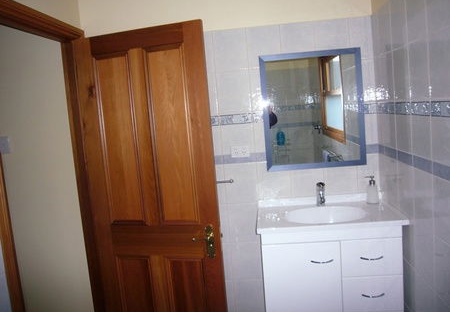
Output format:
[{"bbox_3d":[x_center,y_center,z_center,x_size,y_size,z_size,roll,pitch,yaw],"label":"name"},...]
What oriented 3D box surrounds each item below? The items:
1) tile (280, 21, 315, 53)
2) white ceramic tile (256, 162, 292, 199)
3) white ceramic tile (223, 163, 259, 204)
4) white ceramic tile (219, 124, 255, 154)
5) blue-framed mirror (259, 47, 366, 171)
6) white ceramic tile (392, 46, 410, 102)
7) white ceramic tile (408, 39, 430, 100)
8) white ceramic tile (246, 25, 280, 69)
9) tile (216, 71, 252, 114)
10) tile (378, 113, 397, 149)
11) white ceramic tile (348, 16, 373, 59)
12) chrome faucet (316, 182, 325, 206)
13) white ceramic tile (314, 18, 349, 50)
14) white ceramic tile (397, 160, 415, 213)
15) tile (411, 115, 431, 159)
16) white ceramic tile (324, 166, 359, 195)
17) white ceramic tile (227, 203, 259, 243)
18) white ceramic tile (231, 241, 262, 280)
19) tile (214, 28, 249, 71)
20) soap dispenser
[{"bbox_3d":[0.422,-0.650,2.106,0.200,0.245,0.010,-4,7,6],"label":"tile"},{"bbox_3d":[0.302,0.153,2.224,0.200,0.250,0.010,-4,7,6],"label":"white ceramic tile"},{"bbox_3d":[0.101,0.170,2.264,0.200,0.252,0.010,-4,7,6],"label":"white ceramic tile"},{"bbox_3d":[0.081,-0.105,2.265,0.201,0.184,0.010,-5,7,6],"label":"white ceramic tile"},{"bbox_3d":[0.526,-0.266,2.157,0.585,0.689,0.025,-4,7,6],"label":"blue-framed mirror"},{"bbox_3d":[0.824,-0.380,1.695,0.010,0.250,0.200,-4,7,6],"label":"white ceramic tile"},{"bbox_3d":[0.802,-0.353,1.500,0.010,0.250,0.200,-4,7,6],"label":"white ceramic tile"},{"bbox_3d":[0.232,-0.653,2.176,0.201,0.250,0.010,-5,7,6],"label":"white ceramic tile"},{"bbox_3d":[0.054,-0.388,2.229,0.201,0.250,0.010,-5,7,6],"label":"tile"},{"bbox_3d":[0.881,-0.142,2.009,0.010,0.185,0.285,-4,7,6],"label":"tile"},{"bbox_3d":[0.788,-0.678,2.084,0.129,0.242,0.010,-4,7,6],"label":"white ceramic tile"},{"bbox_3d":[0.560,0.226,2.104,0.048,0.140,0.115,-4,7,6],"label":"chrome faucet"},{"bbox_3d":[0.615,-0.663,2.087,0.200,0.245,0.010,-4,7,6],"label":"white ceramic tile"},{"bbox_3d":[0.894,0.159,1.809,0.010,0.250,0.200,-5,7,6],"label":"white ceramic tile"},{"bbox_3d":[0.849,-0.084,1.576,0.010,0.184,0.200,-5,7,6],"label":"tile"},{"bbox_3d":[0.697,0.132,2.203,0.200,0.237,0.010,-4,7,6],"label":"white ceramic tile"},{"bbox_3d":[0.124,0.419,2.296,0.200,0.252,0.010,-4,7,6],"label":"white ceramic tile"},{"bbox_3d":[0.148,0.660,2.310,0.200,0.250,0.010,-4,7,6],"label":"white ceramic tile"},{"bbox_3d":[0.031,-0.623,2.147,0.200,0.250,0.010,-4,7,6],"label":"tile"},{"bbox_3d":[0.842,0.187,2.087,0.078,0.158,0.070,-4,7,6],"label":"soap dispenser"}]

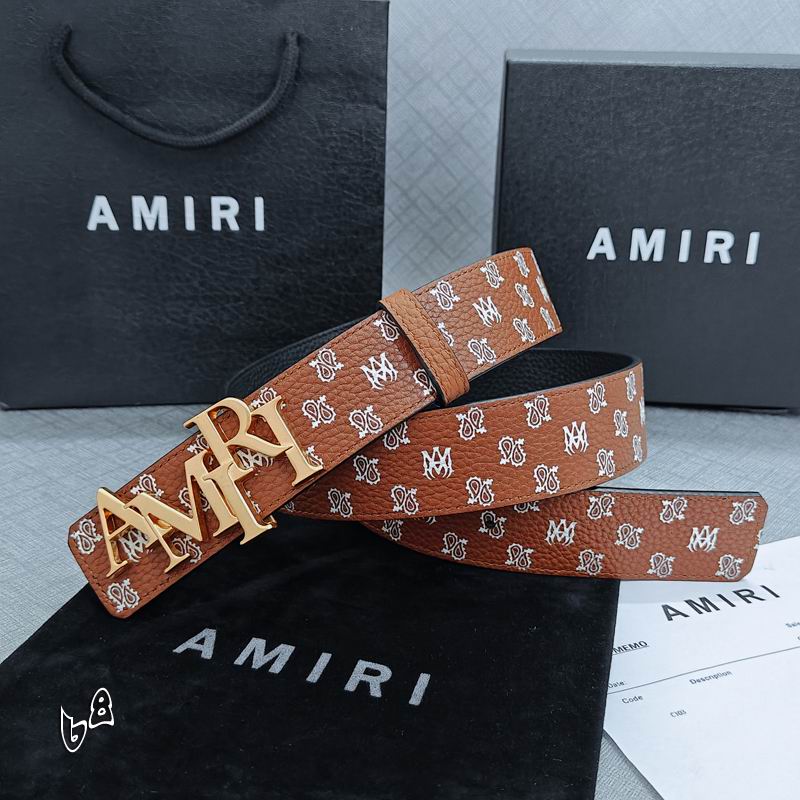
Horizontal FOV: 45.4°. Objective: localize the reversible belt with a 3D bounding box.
[{"bbox_3d":[0.012,0.006,0.390,0.271,0.118,0.132,1,21,0],"label":"reversible belt"}]

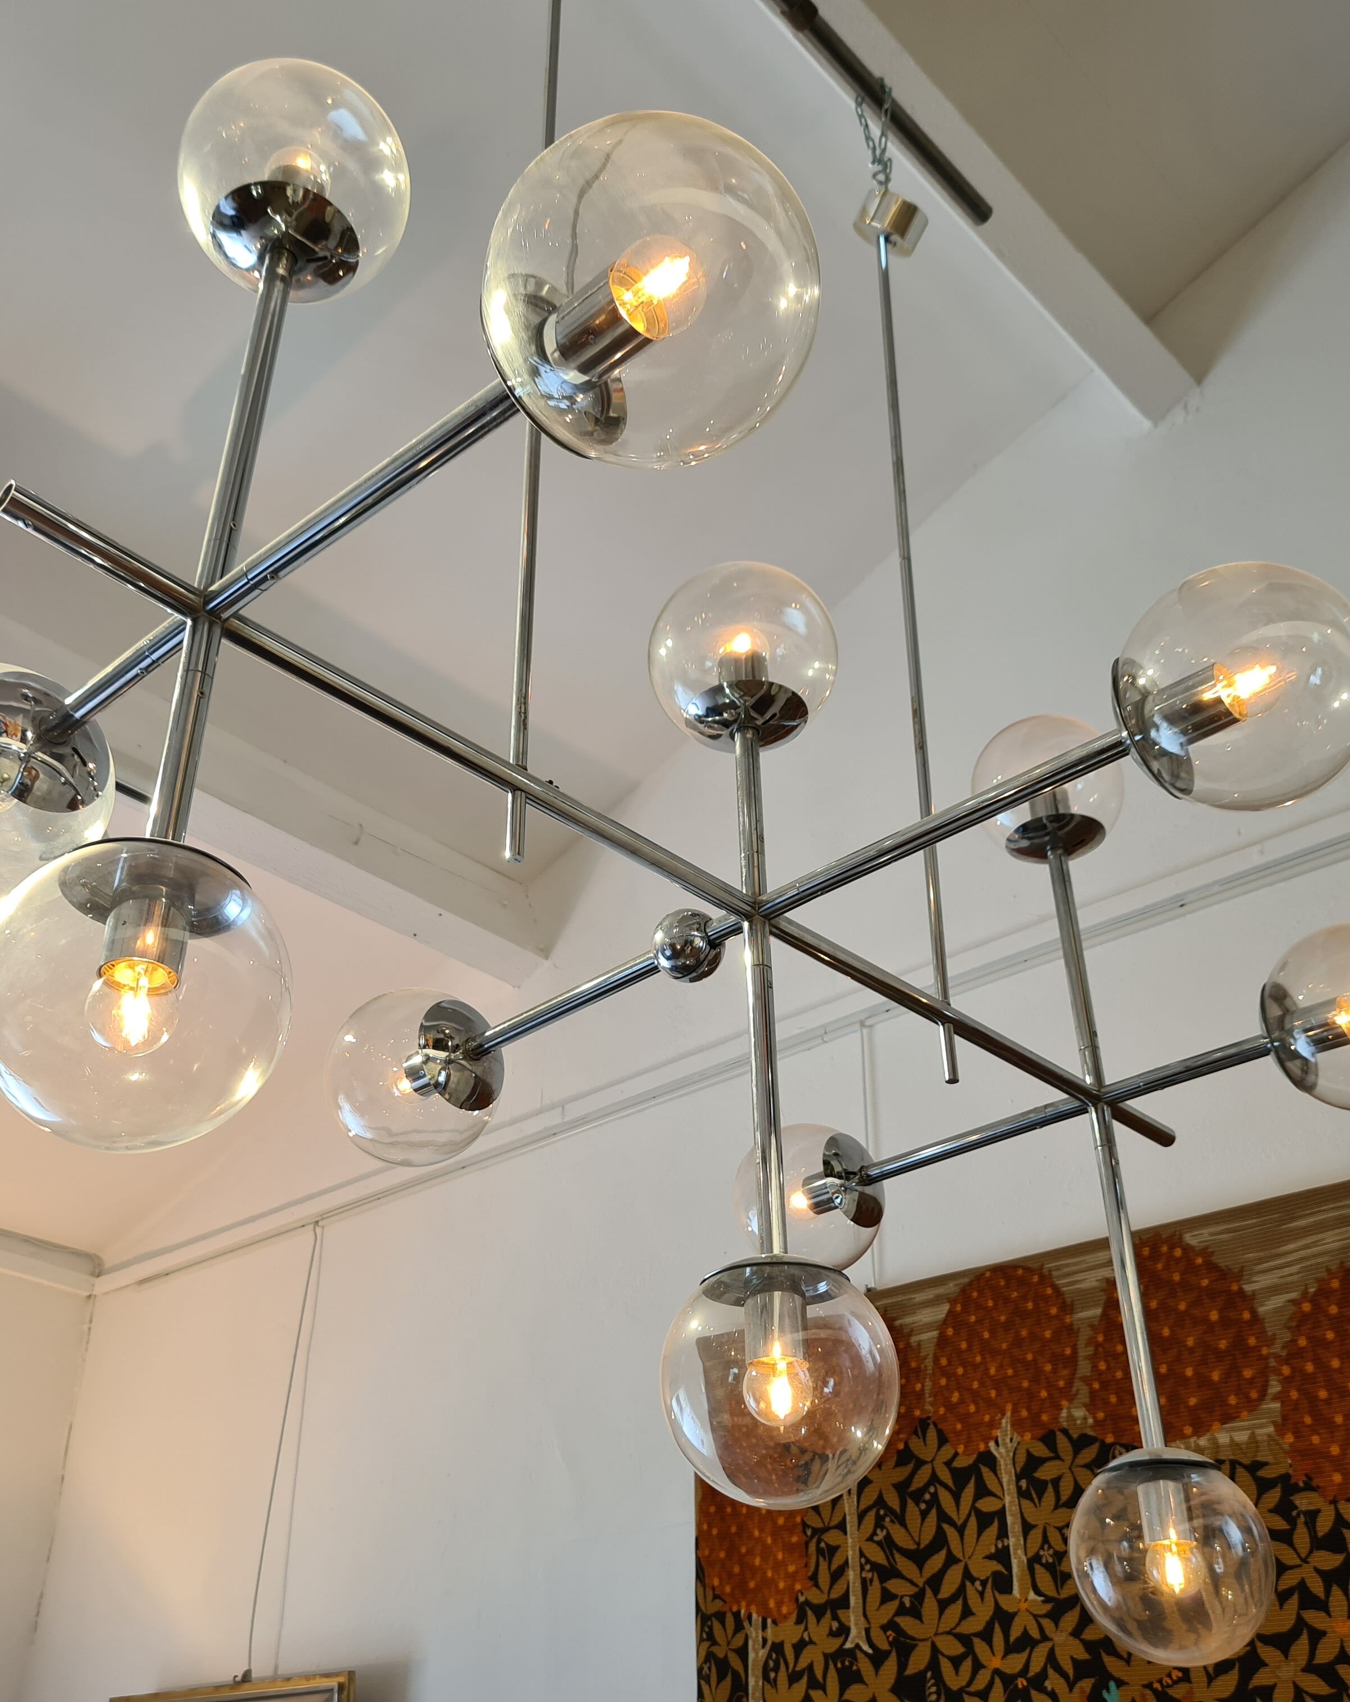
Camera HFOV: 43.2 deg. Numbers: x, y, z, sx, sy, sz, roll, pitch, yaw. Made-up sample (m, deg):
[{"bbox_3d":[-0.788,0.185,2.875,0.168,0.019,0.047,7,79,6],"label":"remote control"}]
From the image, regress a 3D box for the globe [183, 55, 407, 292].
[{"bbox_3d":[-0.261,-0.459,1.173,0.156,0.156,0.156,-1,-32,0],"label":"globe"}]

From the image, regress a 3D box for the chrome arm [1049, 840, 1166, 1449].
[{"bbox_3d":[0.392,0.243,1.569,0.021,0.596,0.021,-27,-41,35],"label":"chrome arm"}]

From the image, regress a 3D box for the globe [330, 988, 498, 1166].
[{"bbox_3d":[-0.228,0.200,1.505,0.156,0.156,0.156,-1,-32,0],"label":"globe"}]

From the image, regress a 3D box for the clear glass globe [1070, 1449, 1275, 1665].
[{"bbox_3d":[0.395,0.562,1.355,0.156,0.156,0.156,-27,-41,35],"label":"clear glass globe"}]

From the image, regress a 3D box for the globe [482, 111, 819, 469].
[{"bbox_3d":[-0.011,-0.255,0.784,0.156,0.156,0.156,-1,-32,0],"label":"globe"}]

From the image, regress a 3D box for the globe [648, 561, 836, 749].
[{"bbox_3d":[0.057,-0.160,1.408,0.156,0.156,0.156,-1,-32,0],"label":"globe"}]

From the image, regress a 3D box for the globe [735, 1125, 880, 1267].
[{"bbox_3d":[0.141,0.362,1.779,0.156,0.156,0.156,-1,-32,0],"label":"globe"}]

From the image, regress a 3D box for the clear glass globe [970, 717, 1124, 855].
[{"bbox_3d":[0.389,-0.064,1.777,0.156,0.156,0.156,-1,-32,0],"label":"clear glass globe"}]

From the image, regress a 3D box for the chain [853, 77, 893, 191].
[{"bbox_3d":[0.239,-0.860,2.044,0.045,0.210,0.028,-27,-41,35],"label":"chain"}]

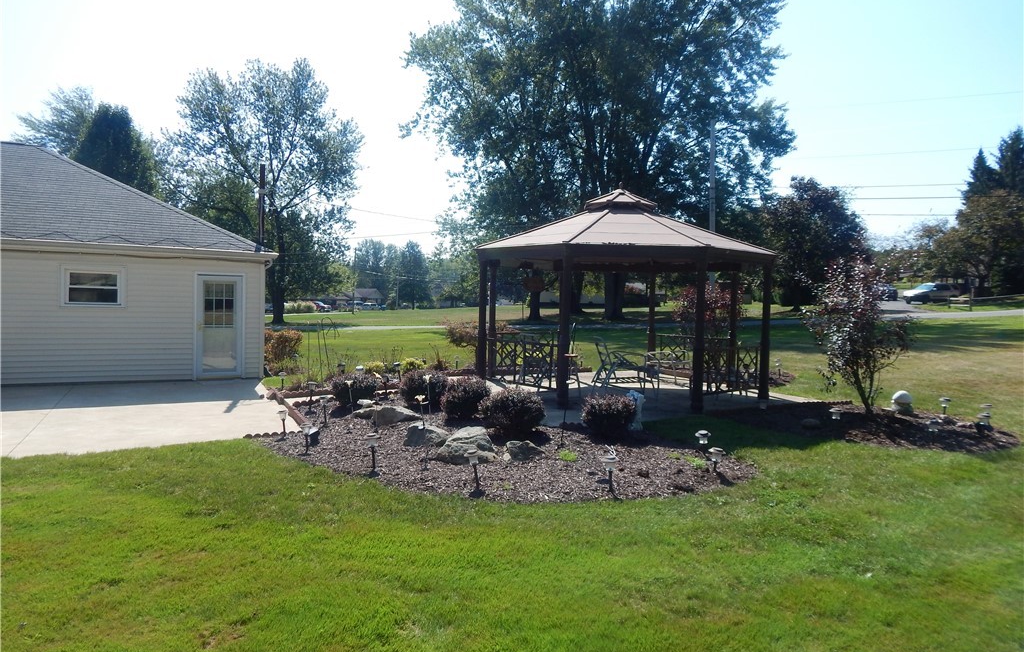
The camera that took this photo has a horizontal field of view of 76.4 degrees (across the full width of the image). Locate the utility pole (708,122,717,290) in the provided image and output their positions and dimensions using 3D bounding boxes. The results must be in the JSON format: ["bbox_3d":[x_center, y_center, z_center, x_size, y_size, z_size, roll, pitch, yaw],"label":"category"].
[{"bbox_3d":[10.154,-5.271,32.783,0.300,10.100,0.300,2,2,0],"label":"utility pole"}]

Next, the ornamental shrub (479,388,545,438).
[{"bbox_3d":[0.003,1.008,8.038,0.800,0.570,0.800,2,2,0],"label":"ornamental shrub"}]

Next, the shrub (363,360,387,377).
[{"bbox_3d":[-2.768,0.866,13.100,0.490,0.370,0.480,1,2,-12],"label":"shrub"}]

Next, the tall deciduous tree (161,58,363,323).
[{"bbox_3d":[-13.655,-7.631,36.678,11.300,15.000,11.000,2,2,0],"label":"tall deciduous tree"}]

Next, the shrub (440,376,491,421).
[{"bbox_3d":[-0.627,0.958,9.088,0.720,0.560,0.720,2,2,0],"label":"shrub"}]

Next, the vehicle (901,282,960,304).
[{"bbox_3d":[33.881,-2.622,52.500,4.550,1.720,1.830,0,2,-26],"label":"vehicle"}]

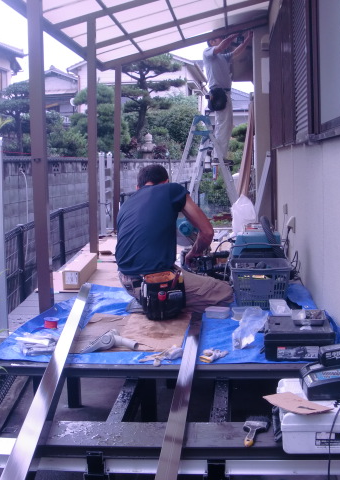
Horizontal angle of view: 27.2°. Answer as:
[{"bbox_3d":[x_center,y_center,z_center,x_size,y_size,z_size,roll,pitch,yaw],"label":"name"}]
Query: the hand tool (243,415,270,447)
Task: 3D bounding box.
[{"bbox_3d":[0.274,0.617,2.294,0.085,0.035,0.210,1,7,16],"label":"hand tool"}]

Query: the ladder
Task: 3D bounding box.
[{"bbox_3d":[0.509,-0.792,9.401,1.150,1.750,0.600,3,8,30],"label":"ladder"}]

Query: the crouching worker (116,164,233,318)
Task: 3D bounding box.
[{"bbox_3d":[0.038,-0.004,4.245,0.640,0.830,0.660,1,7,18],"label":"crouching worker"}]

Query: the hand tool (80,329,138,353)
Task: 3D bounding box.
[{"bbox_3d":[-0.280,0.476,3.379,0.270,0.085,0.150,-3,7,-14],"label":"hand tool"}]

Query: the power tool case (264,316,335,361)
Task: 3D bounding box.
[{"bbox_3d":[0.586,0.457,3.263,0.312,0.125,0.310,0,7,3],"label":"power tool case"}]

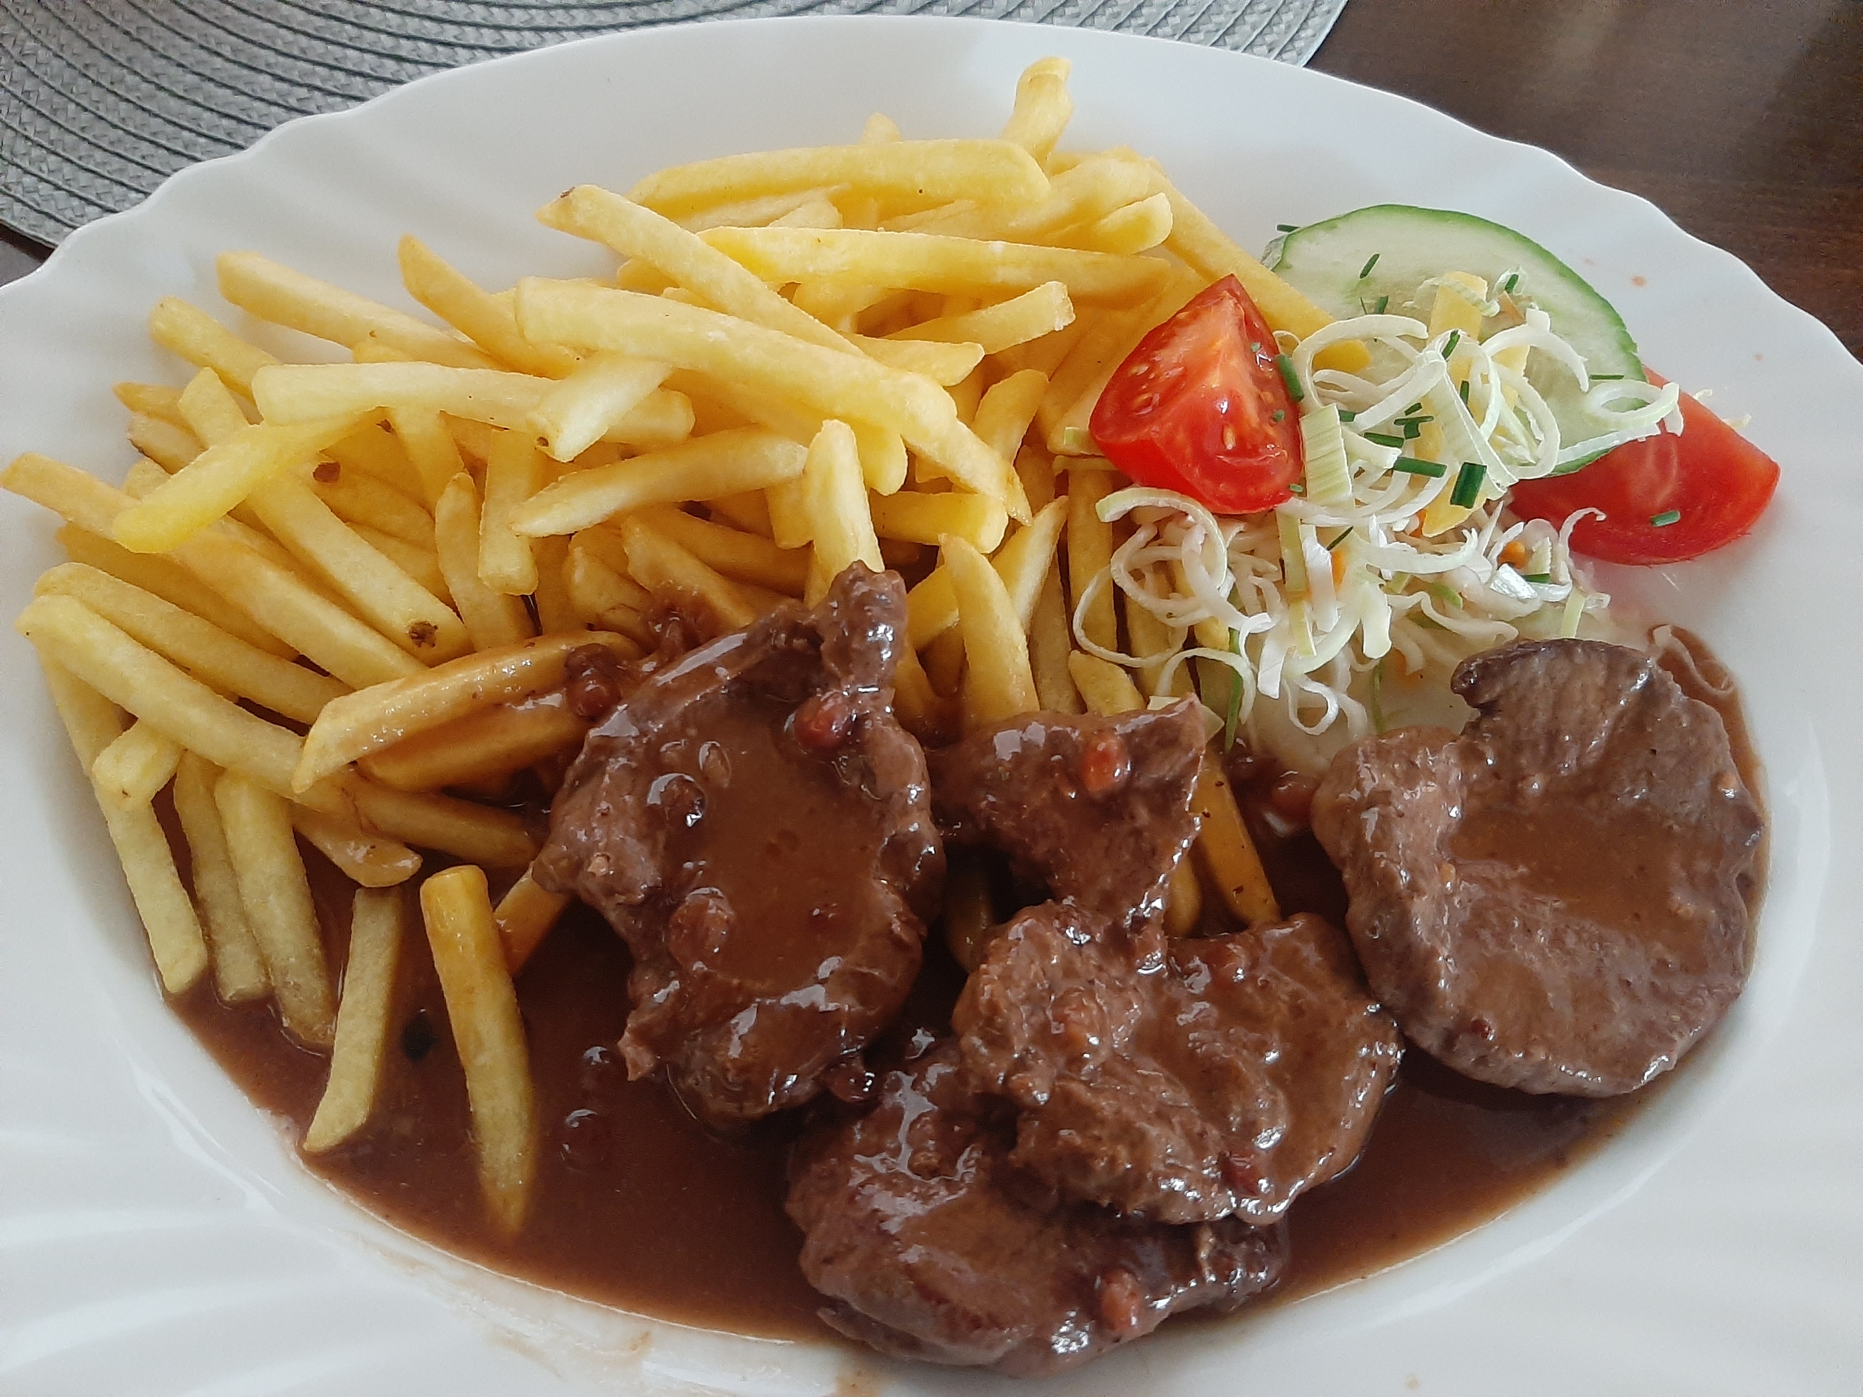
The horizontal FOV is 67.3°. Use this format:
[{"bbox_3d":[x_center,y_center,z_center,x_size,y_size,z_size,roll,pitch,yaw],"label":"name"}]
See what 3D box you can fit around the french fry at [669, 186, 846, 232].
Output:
[{"bbox_3d":[-0.027,-0.079,0.227,0.035,0.007,0.007,-13,67,-6],"label":"french fry"}]

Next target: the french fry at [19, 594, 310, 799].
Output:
[{"bbox_3d":[-0.101,0.001,0.189,0.049,0.008,0.009,30,68,3],"label":"french fry"}]

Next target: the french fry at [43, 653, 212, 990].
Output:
[{"bbox_3d":[-0.112,0.015,0.193,0.007,0.007,0.050,-25,82,-12],"label":"french fry"}]

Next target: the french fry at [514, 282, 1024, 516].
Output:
[{"bbox_3d":[-0.026,-0.045,0.209,0.084,0.009,0.011,21,51,14],"label":"french fry"}]

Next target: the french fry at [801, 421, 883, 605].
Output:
[{"bbox_3d":[-0.012,-0.022,0.200,0.007,0.007,0.037,-5,71,-7],"label":"french fry"}]

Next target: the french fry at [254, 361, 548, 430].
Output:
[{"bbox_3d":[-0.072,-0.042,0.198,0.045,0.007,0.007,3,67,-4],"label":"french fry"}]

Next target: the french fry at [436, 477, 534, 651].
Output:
[{"bbox_3d":[-0.066,-0.018,0.207,0.007,0.007,0.030,-16,85,-8],"label":"french fry"}]

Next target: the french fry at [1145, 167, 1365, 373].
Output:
[{"bbox_3d":[0.054,-0.071,0.232,0.008,0.007,0.045,-41,78,-18],"label":"french fry"}]

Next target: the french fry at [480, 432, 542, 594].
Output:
[{"bbox_3d":[-0.062,-0.031,0.205,0.007,0.007,0.029,-3,78,-3],"label":"french fry"}]

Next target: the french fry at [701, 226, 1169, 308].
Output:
[{"bbox_3d":[0.000,-0.065,0.210,0.072,0.007,0.007,2,68,-5],"label":"french fry"}]

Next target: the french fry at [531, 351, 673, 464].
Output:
[{"bbox_3d":[-0.047,-0.049,0.216,0.008,0.007,0.036,20,42,15],"label":"french fry"}]

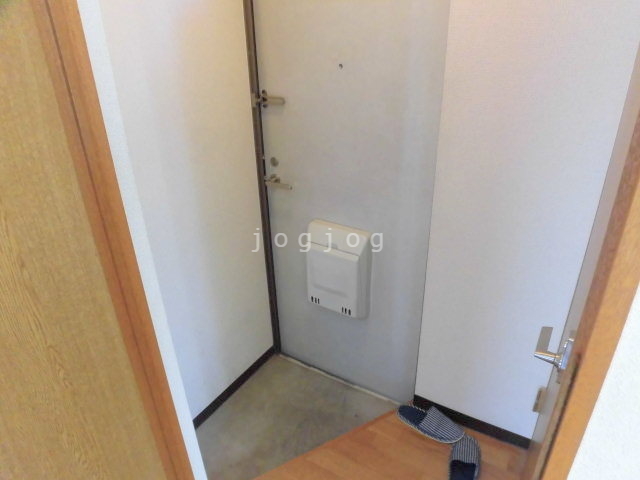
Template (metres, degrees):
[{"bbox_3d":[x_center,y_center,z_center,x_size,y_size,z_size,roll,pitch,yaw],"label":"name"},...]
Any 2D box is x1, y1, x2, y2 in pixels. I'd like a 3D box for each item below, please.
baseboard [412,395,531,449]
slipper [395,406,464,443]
[{"bbox_3d":[0.577,0.700,1.719,0.435,0.067,0.014,13,31,26],"label":"baseboard"},{"bbox_3d":[0.430,0.693,1.731,0.262,0.075,0.102,13,31,26],"label":"slipper"}]

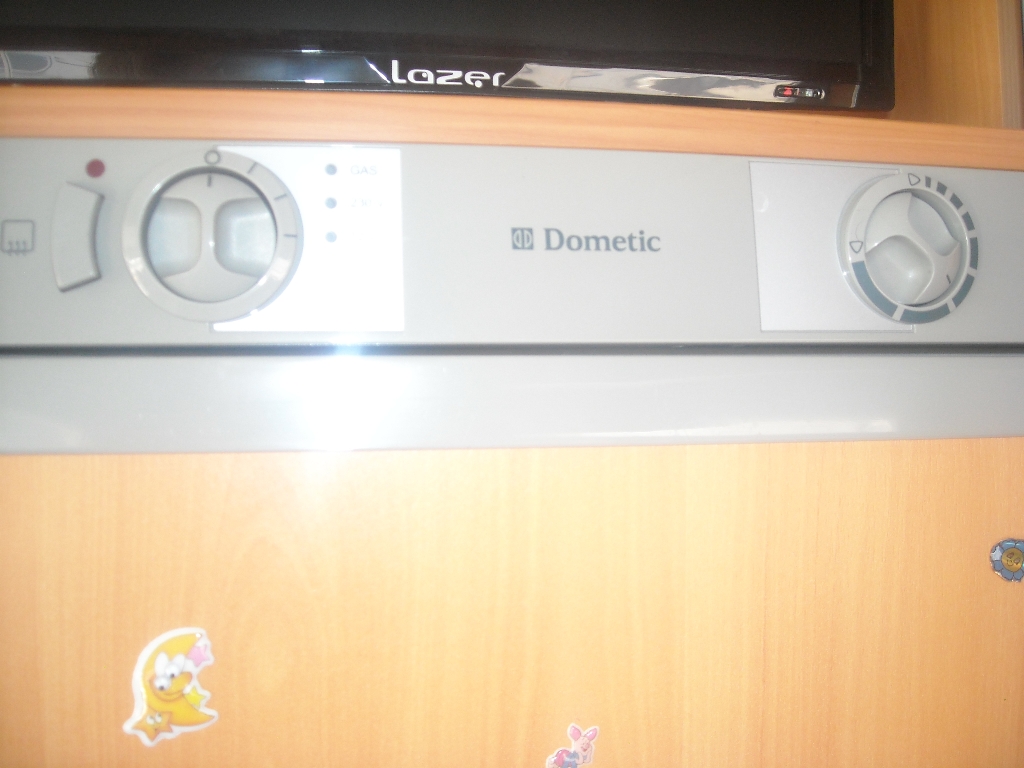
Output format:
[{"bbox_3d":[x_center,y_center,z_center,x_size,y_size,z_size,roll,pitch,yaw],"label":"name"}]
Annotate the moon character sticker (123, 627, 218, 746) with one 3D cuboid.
[{"bbox_3d":[-0.101,0.089,0.305,0.029,0.035,0.003,0,0,-9],"label":"moon character sticker"}]

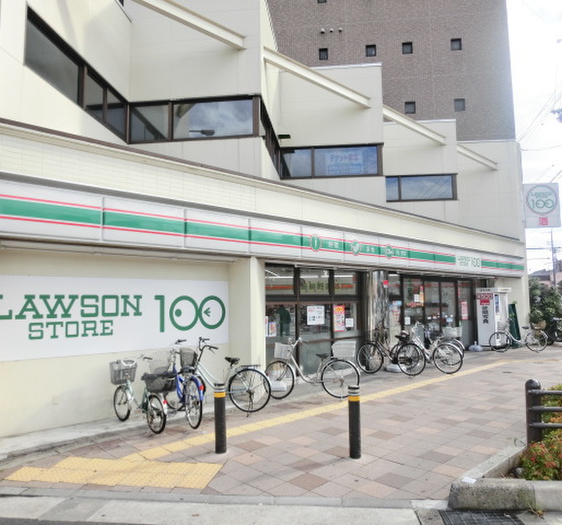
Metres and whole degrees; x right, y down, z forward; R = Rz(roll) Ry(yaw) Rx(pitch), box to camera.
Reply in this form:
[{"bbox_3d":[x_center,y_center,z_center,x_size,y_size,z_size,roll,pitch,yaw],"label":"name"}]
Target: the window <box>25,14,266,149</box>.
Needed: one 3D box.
[{"bbox_3d":[-1.774,-2.720,7.413,2.480,0.780,3.000,-1,-5,6],"label":"window"}]

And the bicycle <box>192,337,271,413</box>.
[{"bbox_3d":[-0.972,1.771,7.590,1.780,1.100,0.550,-1,-5,9],"label":"bicycle"}]

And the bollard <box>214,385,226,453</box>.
[{"bbox_3d":[-0.691,1.776,5.526,0.120,0.750,0.120,-1,-5,0],"label":"bollard"}]

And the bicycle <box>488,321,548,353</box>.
[{"bbox_3d":[7.704,2.388,15.716,1.700,1.050,0.560,-1,-5,4],"label":"bicycle"}]

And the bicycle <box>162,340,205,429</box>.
[{"bbox_3d":[-1.397,1.731,7.009,0.580,1.090,1.750,2,-6,-26],"label":"bicycle"}]

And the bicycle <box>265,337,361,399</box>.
[{"bbox_3d":[0.520,1.841,8.471,1.700,1.060,0.560,-1,-5,0],"label":"bicycle"}]

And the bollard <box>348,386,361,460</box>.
[{"bbox_3d":[0.778,1.695,5.168,0.115,0.740,0.115,-1,-5,0],"label":"bollard"}]

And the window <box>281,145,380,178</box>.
[{"bbox_3d":[1.214,-2.406,11.665,2.460,0.780,0.120,-1,-5,6],"label":"window"}]

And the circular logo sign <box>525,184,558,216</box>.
[{"bbox_3d":[10.756,-2.555,20.000,1.290,1.280,0.150,-1,-5,0],"label":"circular logo sign"}]

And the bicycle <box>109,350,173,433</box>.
[{"bbox_3d":[-1.918,1.767,6.673,0.540,0.980,1.530,4,-6,-44],"label":"bicycle"}]

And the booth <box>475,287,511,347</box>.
[{"bbox_3d":[7.714,1.981,17.638,1.300,2.000,0.660,4,-7,-44],"label":"booth"}]

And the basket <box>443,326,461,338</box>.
[{"bbox_3d":[4.311,1.767,12.200,0.390,0.250,0.330,-1,-5,-2],"label":"basket"}]

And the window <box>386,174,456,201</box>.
[{"bbox_3d":[3.990,-2.212,14.427,2.360,0.780,0.120,-1,-5,6],"label":"window"}]

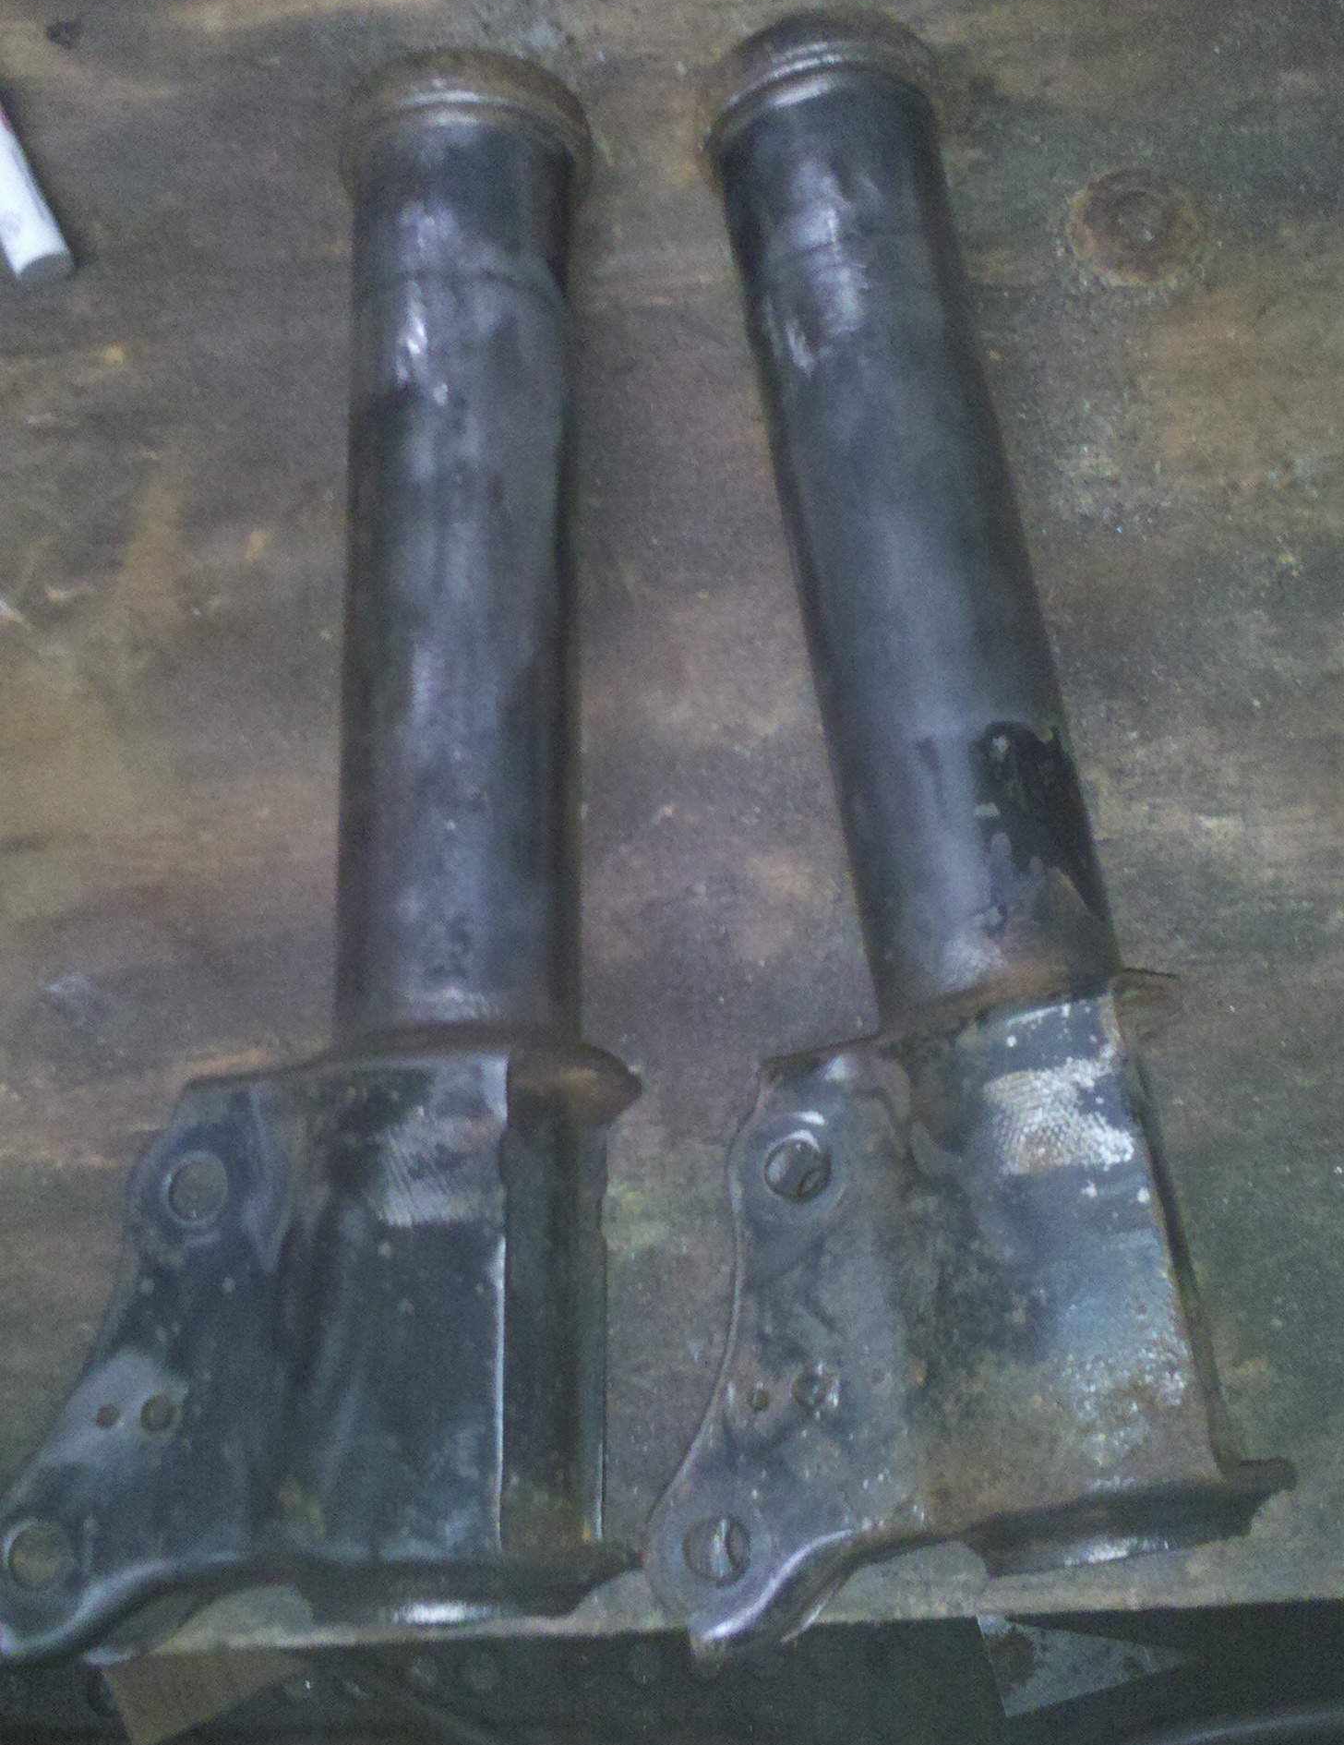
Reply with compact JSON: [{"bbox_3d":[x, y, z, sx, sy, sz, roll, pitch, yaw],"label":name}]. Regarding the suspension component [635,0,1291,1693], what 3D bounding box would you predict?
[{"bbox_3d":[0.036,-0.020,0.417,0.125,0.063,0.341,-12,73,9],"label":"suspension component"}]

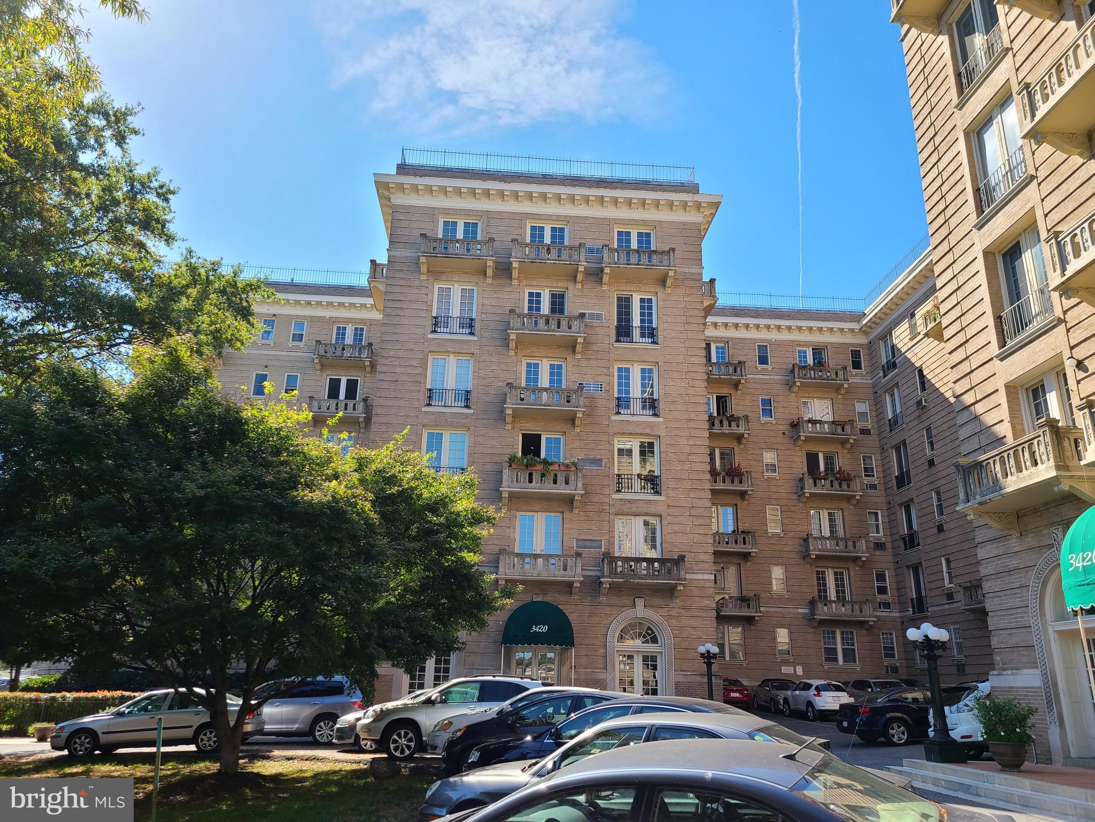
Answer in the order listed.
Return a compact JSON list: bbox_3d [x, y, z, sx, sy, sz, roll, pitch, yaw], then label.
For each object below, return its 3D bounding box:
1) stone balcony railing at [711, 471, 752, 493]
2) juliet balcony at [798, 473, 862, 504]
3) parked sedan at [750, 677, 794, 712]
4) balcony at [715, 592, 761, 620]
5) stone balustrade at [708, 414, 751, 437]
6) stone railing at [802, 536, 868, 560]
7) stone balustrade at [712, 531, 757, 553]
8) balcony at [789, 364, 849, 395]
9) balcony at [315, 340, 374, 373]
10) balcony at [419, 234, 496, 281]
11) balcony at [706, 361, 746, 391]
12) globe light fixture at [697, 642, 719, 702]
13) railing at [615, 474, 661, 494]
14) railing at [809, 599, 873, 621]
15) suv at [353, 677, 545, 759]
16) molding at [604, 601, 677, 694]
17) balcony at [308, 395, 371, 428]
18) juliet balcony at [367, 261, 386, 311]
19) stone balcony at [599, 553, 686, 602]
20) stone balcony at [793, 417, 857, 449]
[{"bbox_3d":[9.006,3.675,42.418,3.070,1.030,1.030,2,-18,-4],"label":"stone balcony railing"},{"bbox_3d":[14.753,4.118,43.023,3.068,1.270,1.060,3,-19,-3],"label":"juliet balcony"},{"bbox_3d":[10.719,12.998,37.486,1.820,1.440,4.850,2,-19,-2],"label":"parked sedan"},{"bbox_3d":[9.042,9.769,40.970,3.100,1.260,1.000,2,-19,-4],"label":"balcony"},{"bbox_3d":[9.056,0.847,43.357,3.050,1.090,1.030,2,-18,-4],"label":"stone balustrade"},{"bbox_3d":[14.699,6.990,42.064,3.064,1.020,1.060,3,-19,-3],"label":"stone railing"},{"bbox_3d":[9.000,6.711,41.729,3.032,1.020,1.060,3,-19,-3],"label":"stone balustrade"},{"bbox_3d":[15.349,-1.690,46.386,3.170,1.560,1.040,3,-18,-3],"label":"balcony"},{"bbox_3d":[-10.696,-2.725,43.389,3.040,1.440,1.060,3,-19,-3],"label":"balcony"},{"bbox_3d":[-3.601,-6.091,32.866,3.040,1.470,1.030,2,-18,-4],"label":"balcony"},{"bbox_3d":[9.464,-1.874,46.008,3.170,1.560,1.040,3,-18,-3],"label":"balcony"},{"bbox_3d":[5.505,9.144,27.807,0.720,2.500,0.720,2,-19,-4],"label":"globe light fixture"},{"bbox_3d":[3.433,2.767,31.032,1.770,0.735,0.080,2,-18,-4],"label":"railing"},{"bbox_3d":[14.796,10.001,41.329,3.100,1.020,1.000,2,-19,-4],"label":"railing"},{"bbox_3d":[-1.990,6.956,18.707,4.770,1.710,1.910,8,-19,-18],"label":"suv"},{"bbox_3d":[3.299,8.579,29.095,2.391,3.895,0.250,2,-18,-4],"label":"molding"},{"bbox_3d":[-11.181,0.161,43.797,3.170,1.560,1.040,3,-18,-3],"label":"balcony"},{"bbox_3d":[-7.319,-5.283,36.705,0.950,1.530,3.100,2,-19,-4],"label":"juliet balcony"},{"bbox_3d":[3.371,5.966,29.420,3.066,1.533,1.030,3,-19,-3],"label":"stone balcony"},{"bbox_3d":[15.286,1.335,45.377,3.170,1.560,1.040,3,-18,-3],"label":"stone balcony"}]

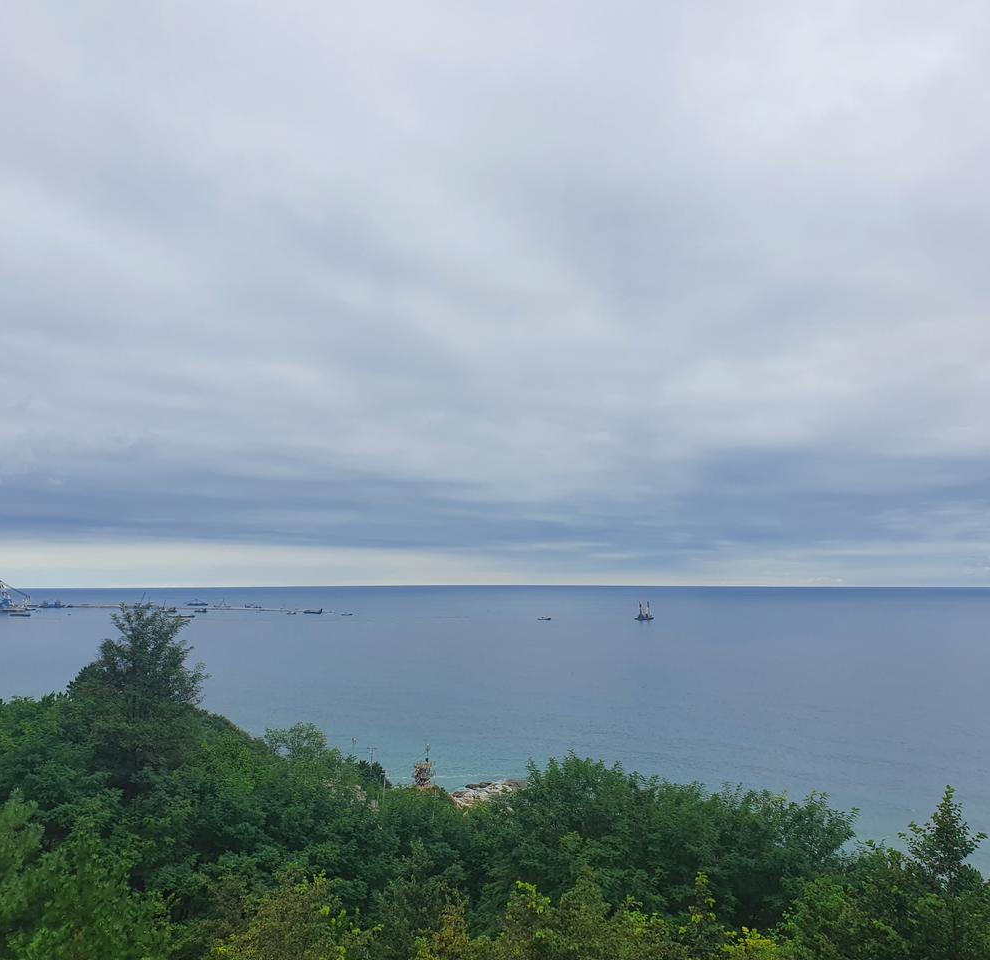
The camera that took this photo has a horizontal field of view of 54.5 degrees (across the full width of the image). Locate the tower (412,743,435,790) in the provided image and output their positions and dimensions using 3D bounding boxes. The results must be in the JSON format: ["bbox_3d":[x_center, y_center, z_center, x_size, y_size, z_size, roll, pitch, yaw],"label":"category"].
[{"bbox_3d":[-15.546,62.956,212.000,4.200,9.600,4.100,1,-6,-6],"label":"tower"}]

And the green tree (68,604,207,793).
[{"bbox_3d":[-20.452,12.557,55.000,7.600,10.600,7.400,2,-7,-20],"label":"green tree"}]

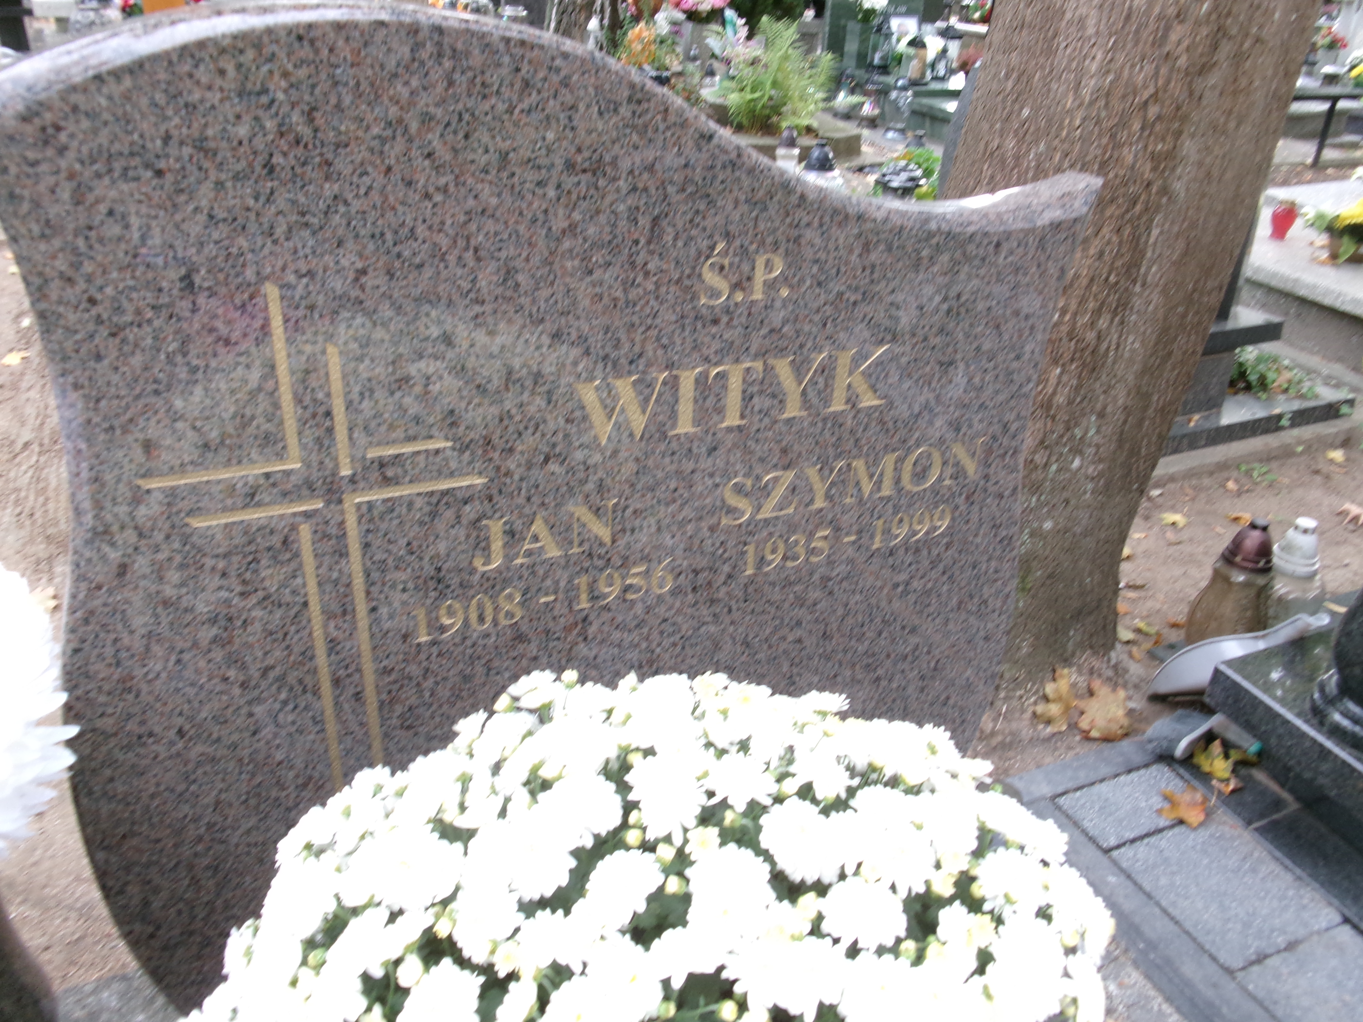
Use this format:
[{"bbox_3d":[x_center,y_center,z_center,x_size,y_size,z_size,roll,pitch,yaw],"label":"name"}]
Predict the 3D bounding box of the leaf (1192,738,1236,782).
[{"bbox_3d":[0.744,0.348,1.540,0.060,0.028,0.065,8,49,18],"label":"leaf"}]

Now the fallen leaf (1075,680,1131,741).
[{"bbox_3d":[0.626,0.296,1.637,0.082,0.020,0.100,8,44,14],"label":"fallen leaf"}]

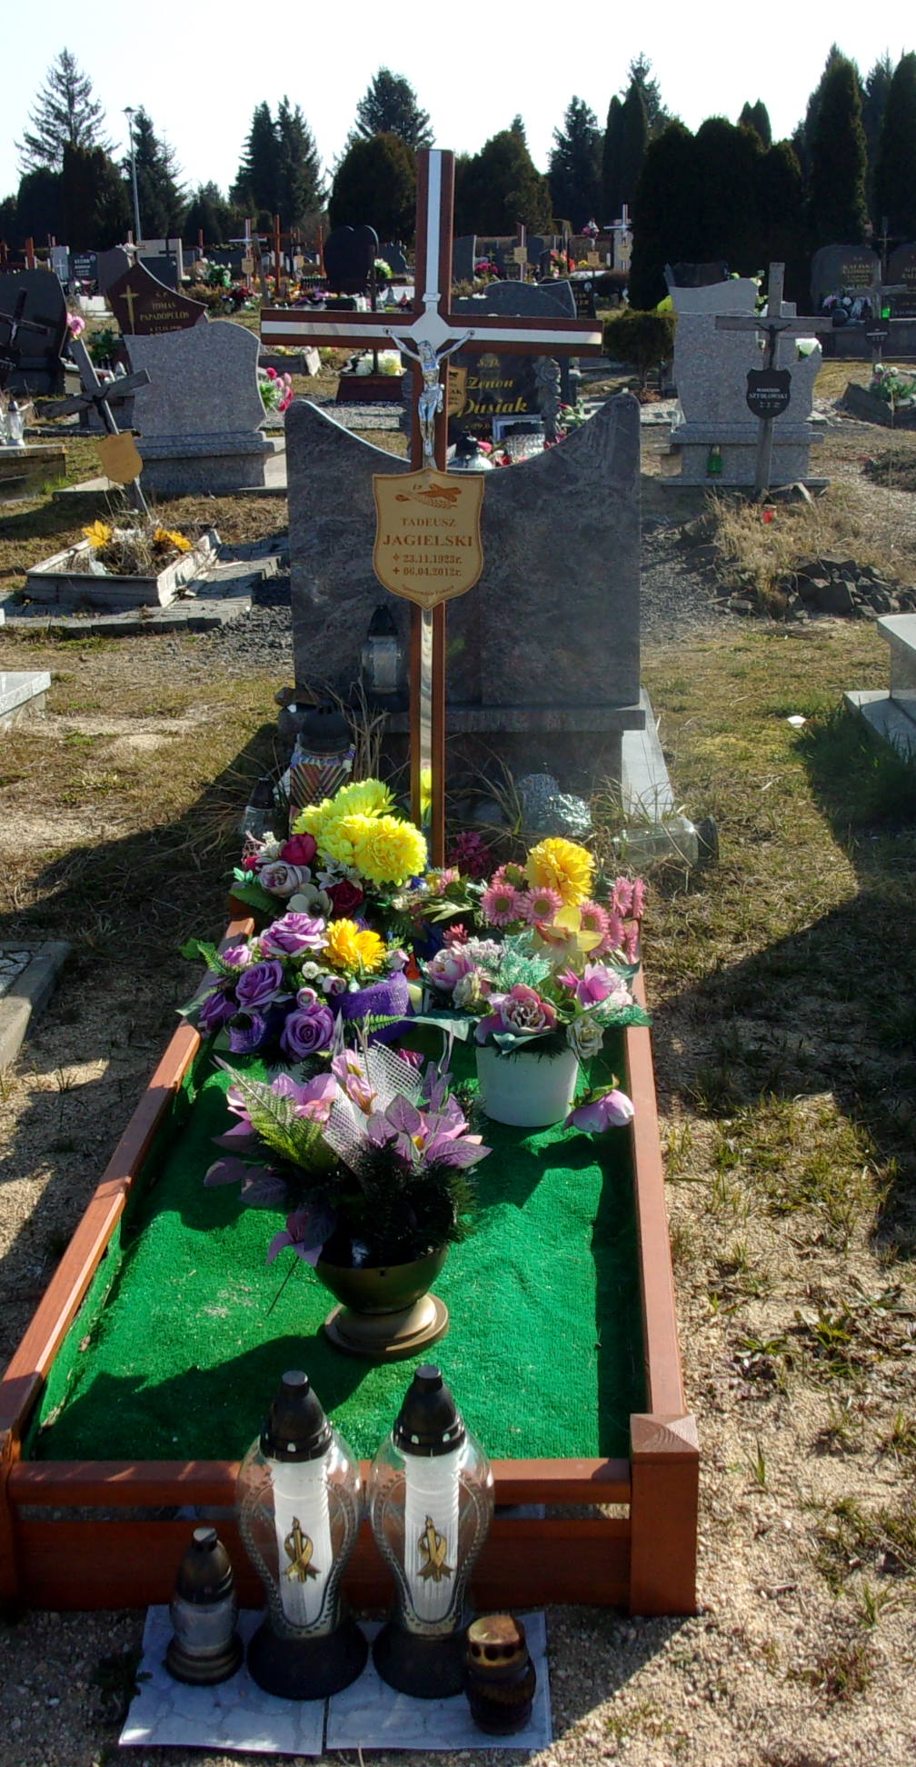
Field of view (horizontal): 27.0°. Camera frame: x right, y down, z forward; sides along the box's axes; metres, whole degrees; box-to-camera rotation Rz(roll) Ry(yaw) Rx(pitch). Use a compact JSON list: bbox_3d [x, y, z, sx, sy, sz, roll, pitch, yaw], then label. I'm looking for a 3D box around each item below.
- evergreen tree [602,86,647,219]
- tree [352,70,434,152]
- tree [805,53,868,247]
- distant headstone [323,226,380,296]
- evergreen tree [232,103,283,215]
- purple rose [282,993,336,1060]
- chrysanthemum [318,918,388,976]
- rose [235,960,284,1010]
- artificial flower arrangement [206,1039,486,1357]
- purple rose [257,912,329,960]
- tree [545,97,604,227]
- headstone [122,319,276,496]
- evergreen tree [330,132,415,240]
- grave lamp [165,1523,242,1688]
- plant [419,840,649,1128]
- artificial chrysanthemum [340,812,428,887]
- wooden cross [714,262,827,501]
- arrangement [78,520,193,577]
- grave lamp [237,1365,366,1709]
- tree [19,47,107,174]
[{"bbox_3d":[4.633,-19.835,53.000,1.250,4.400,1.250,0,16,5],"label":"evergreen tree"},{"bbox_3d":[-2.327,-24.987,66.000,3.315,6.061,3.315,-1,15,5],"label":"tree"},{"bbox_3d":[4.863,-8.873,24.500,0.805,3.512,0.805,-1,15,5],"label":"tree"},{"bbox_3d":[-1.400,-8.173,25.000,0.720,0.900,0.120,0,16,5],"label":"distant headstone"},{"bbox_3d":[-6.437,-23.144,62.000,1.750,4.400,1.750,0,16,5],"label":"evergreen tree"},{"bbox_3d":[-0.255,0.247,3.240,0.092,0.098,0.075,-3,16,-5],"label":"purple rose"},{"bbox_3d":[-0.185,0.111,3.340,0.115,0.090,0.105,0,19,3],"label":"chrysanthemum"},{"bbox_3d":[-0.345,0.176,3.310,0.085,0.080,0.075,-3,16,-6],"label":"rose"},{"bbox_3d":[-0.133,0.423,2.605,0.365,0.400,0.330,-1,16,3],"label":"artificial flower arrangement"},{"bbox_3d":[-0.291,0.093,3.370,0.115,0.075,0.105,-3,16,-5],"label":"purple rose"},{"bbox_3d":[3.696,-21.772,60.269,2.200,5.767,2.200,0,19,3],"label":"tree"},{"bbox_3d":[-1.716,-3.144,12.514,0.980,1.107,0.280,0,19,3],"label":"headstone"},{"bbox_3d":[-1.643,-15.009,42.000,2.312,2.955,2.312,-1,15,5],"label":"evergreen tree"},{"bbox_3d":[-0.265,0.751,2.015,0.081,0.162,0.081,-1,16,3],"label":"grave lamp"},{"bbox_3d":[0.130,0.159,3.287,0.380,0.477,0.340,0,19,3],"label":"plant"},{"bbox_3d":[-0.132,-0.062,3.370,0.150,0.130,0.130,-1,15,5],"label":"artificial chrysanthemum"},{"bbox_3d":[1.905,-3.039,11.600,0.700,1.412,0.070,0,19,3],"label":"wooden cross"},{"bbox_3d":[-1.492,-1.547,8.800,0.550,0.250,0.420,0,16,5],"label":"arrangement"},{"bbox_3d":[-0.180,0.717,2.142,0.140,0.375,0.140,0,19,3],"label":"grave lamp"},{"bbox_3d":[-13.956,-26.237,68.000,3.600,7.200,3.600,-1,16,3],"label":"tree"}]

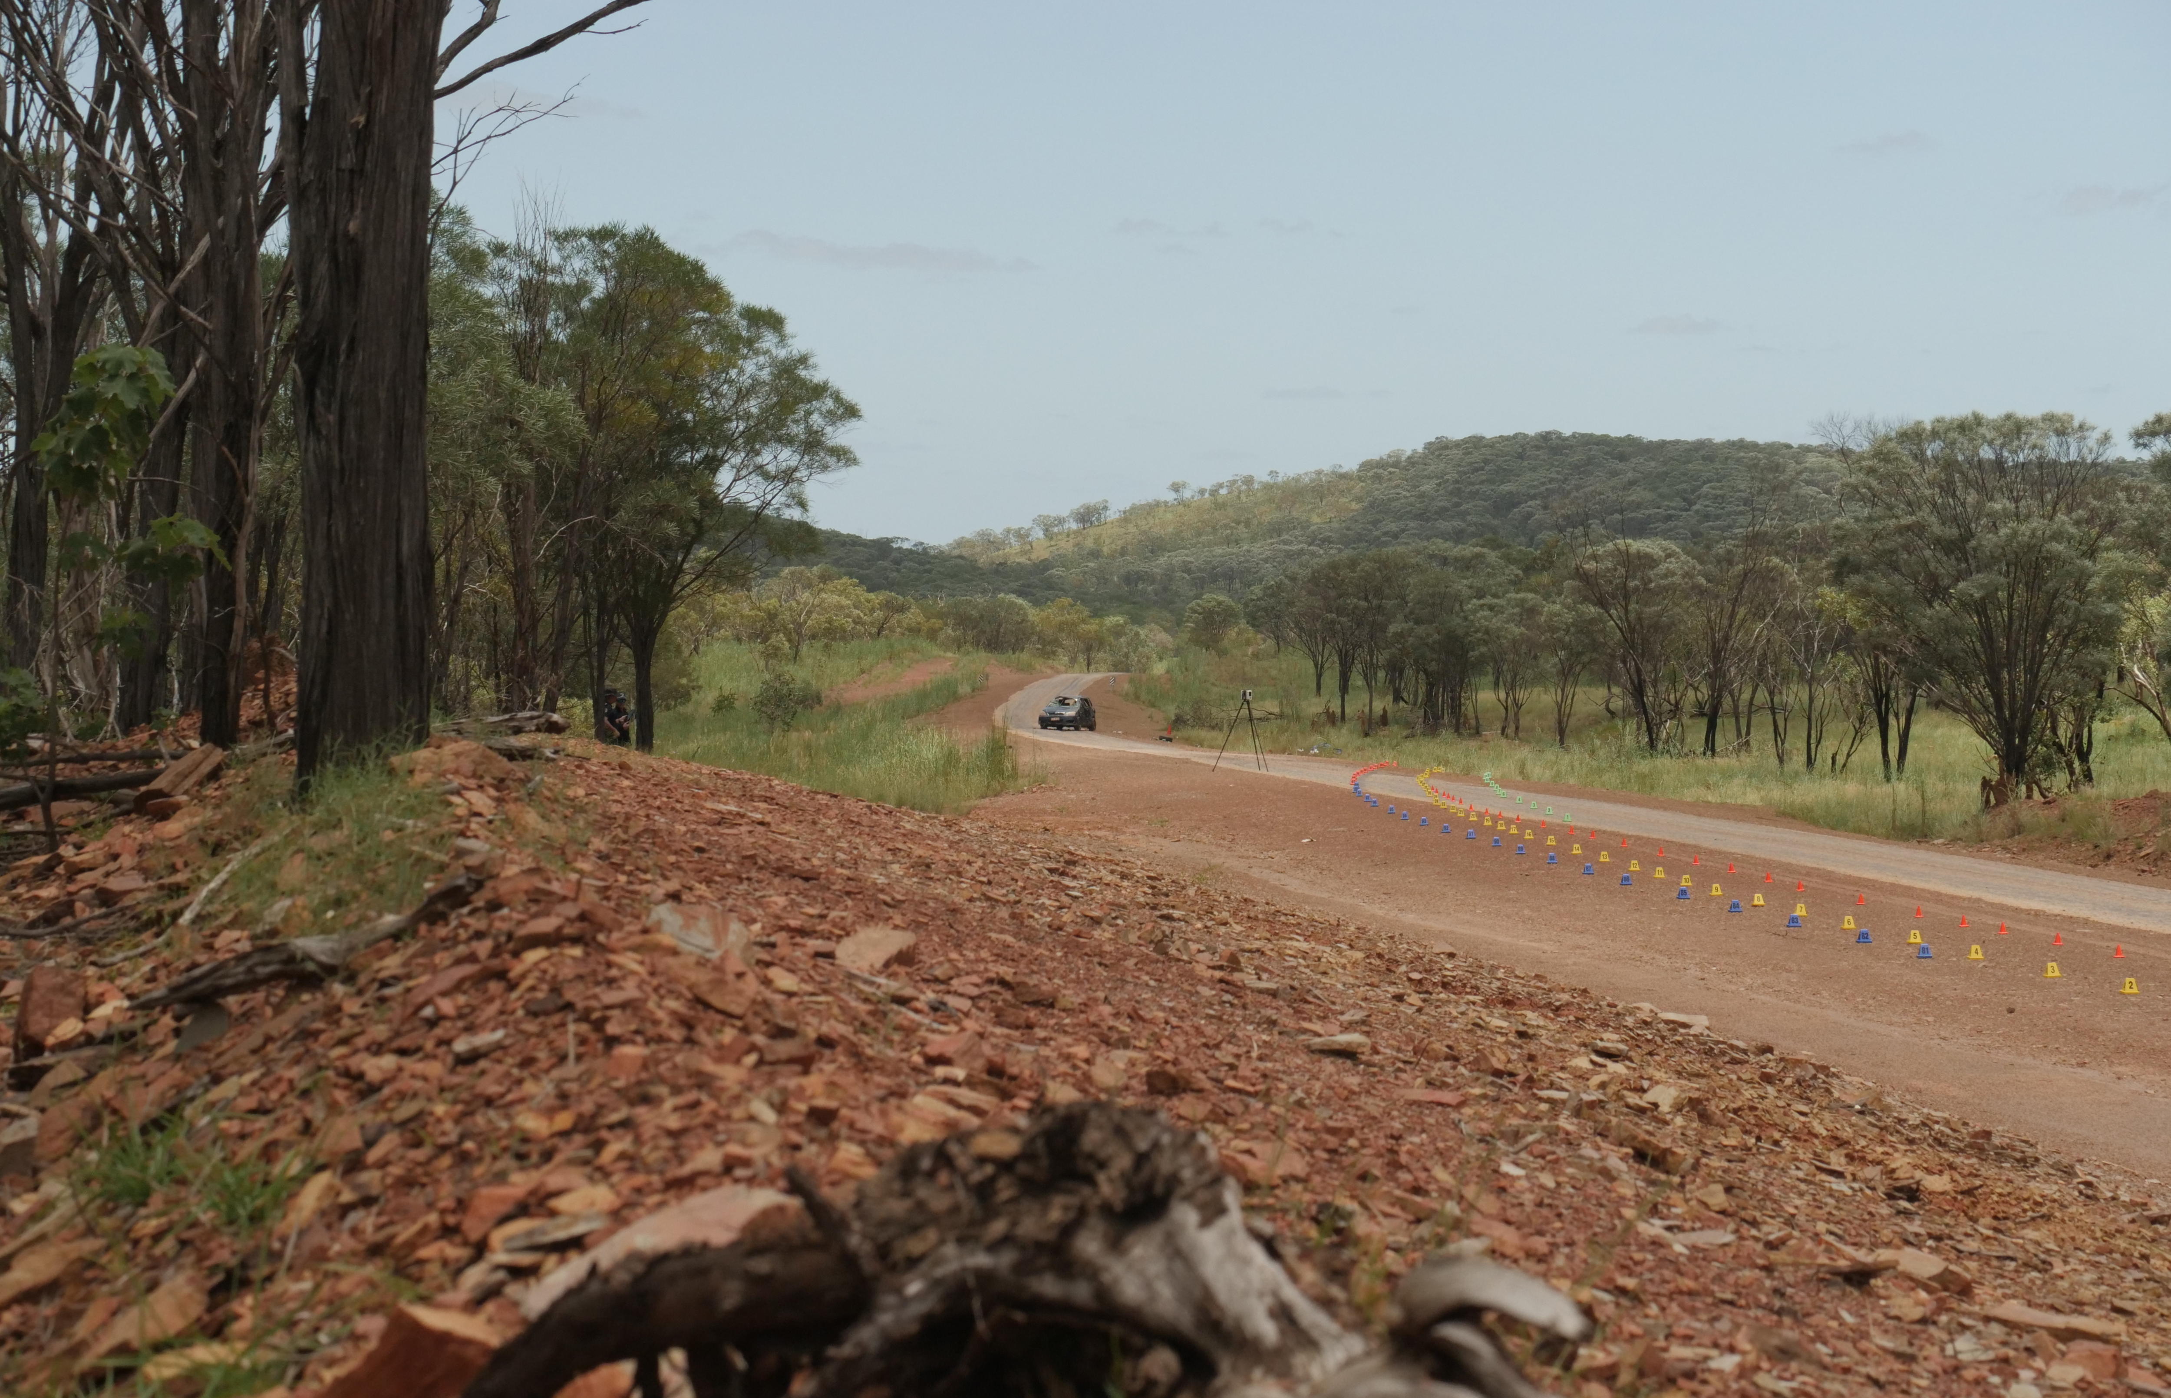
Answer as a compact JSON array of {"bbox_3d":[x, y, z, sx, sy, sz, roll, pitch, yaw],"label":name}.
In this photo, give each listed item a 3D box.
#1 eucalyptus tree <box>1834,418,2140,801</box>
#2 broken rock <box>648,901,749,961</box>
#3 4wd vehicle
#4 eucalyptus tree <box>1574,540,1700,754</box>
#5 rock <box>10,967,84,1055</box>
[{"bbox_3d":[16.191,-1.648,79.000,5.400,7.000,5.200,0,1,0],"label":"eucalyptus tree"},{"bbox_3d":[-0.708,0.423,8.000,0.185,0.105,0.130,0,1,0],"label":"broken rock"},{"bbox_3d":[-0.821,0.640,195.000,1.780,1.620,4.500,0,1,14],"label":"4wd vehicle"},{"bbox_3d":[14.691,-1.469,117.000,3.500,5.800,3.400,0,1,0],"label":"eucalyptus tree"},{"bbox_3d":[-1.583,0.474,6.700,0.108,0.138,0.105,0,1,0],"label":"rock"}]

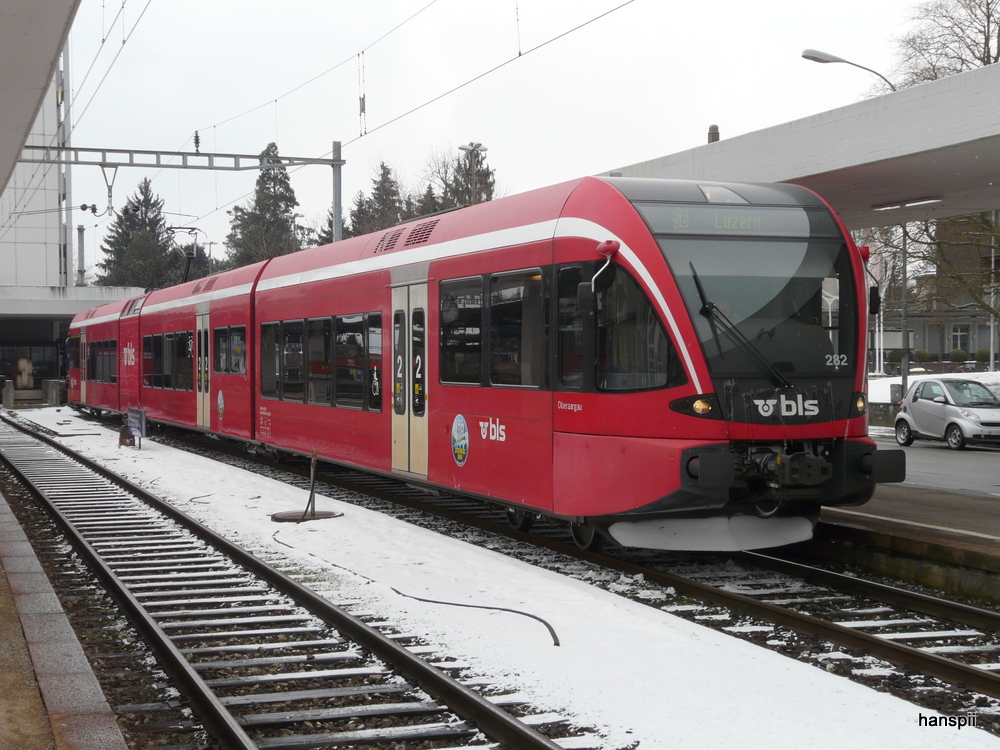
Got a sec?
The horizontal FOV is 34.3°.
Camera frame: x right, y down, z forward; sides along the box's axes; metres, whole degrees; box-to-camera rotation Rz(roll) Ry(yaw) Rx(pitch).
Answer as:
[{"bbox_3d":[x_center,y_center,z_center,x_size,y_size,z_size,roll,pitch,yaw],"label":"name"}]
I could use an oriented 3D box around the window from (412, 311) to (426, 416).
[{"bbox_3d":[-0.941,-0.155,19.662,0.080,1.306,0.523,0,1,-20],"label":"window"}]

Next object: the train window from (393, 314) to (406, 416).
[{"bbox_3d":[-1.221,-0.154,20.416,0.080,1.305,0.525,0,1,-20],"label":"train window"}]

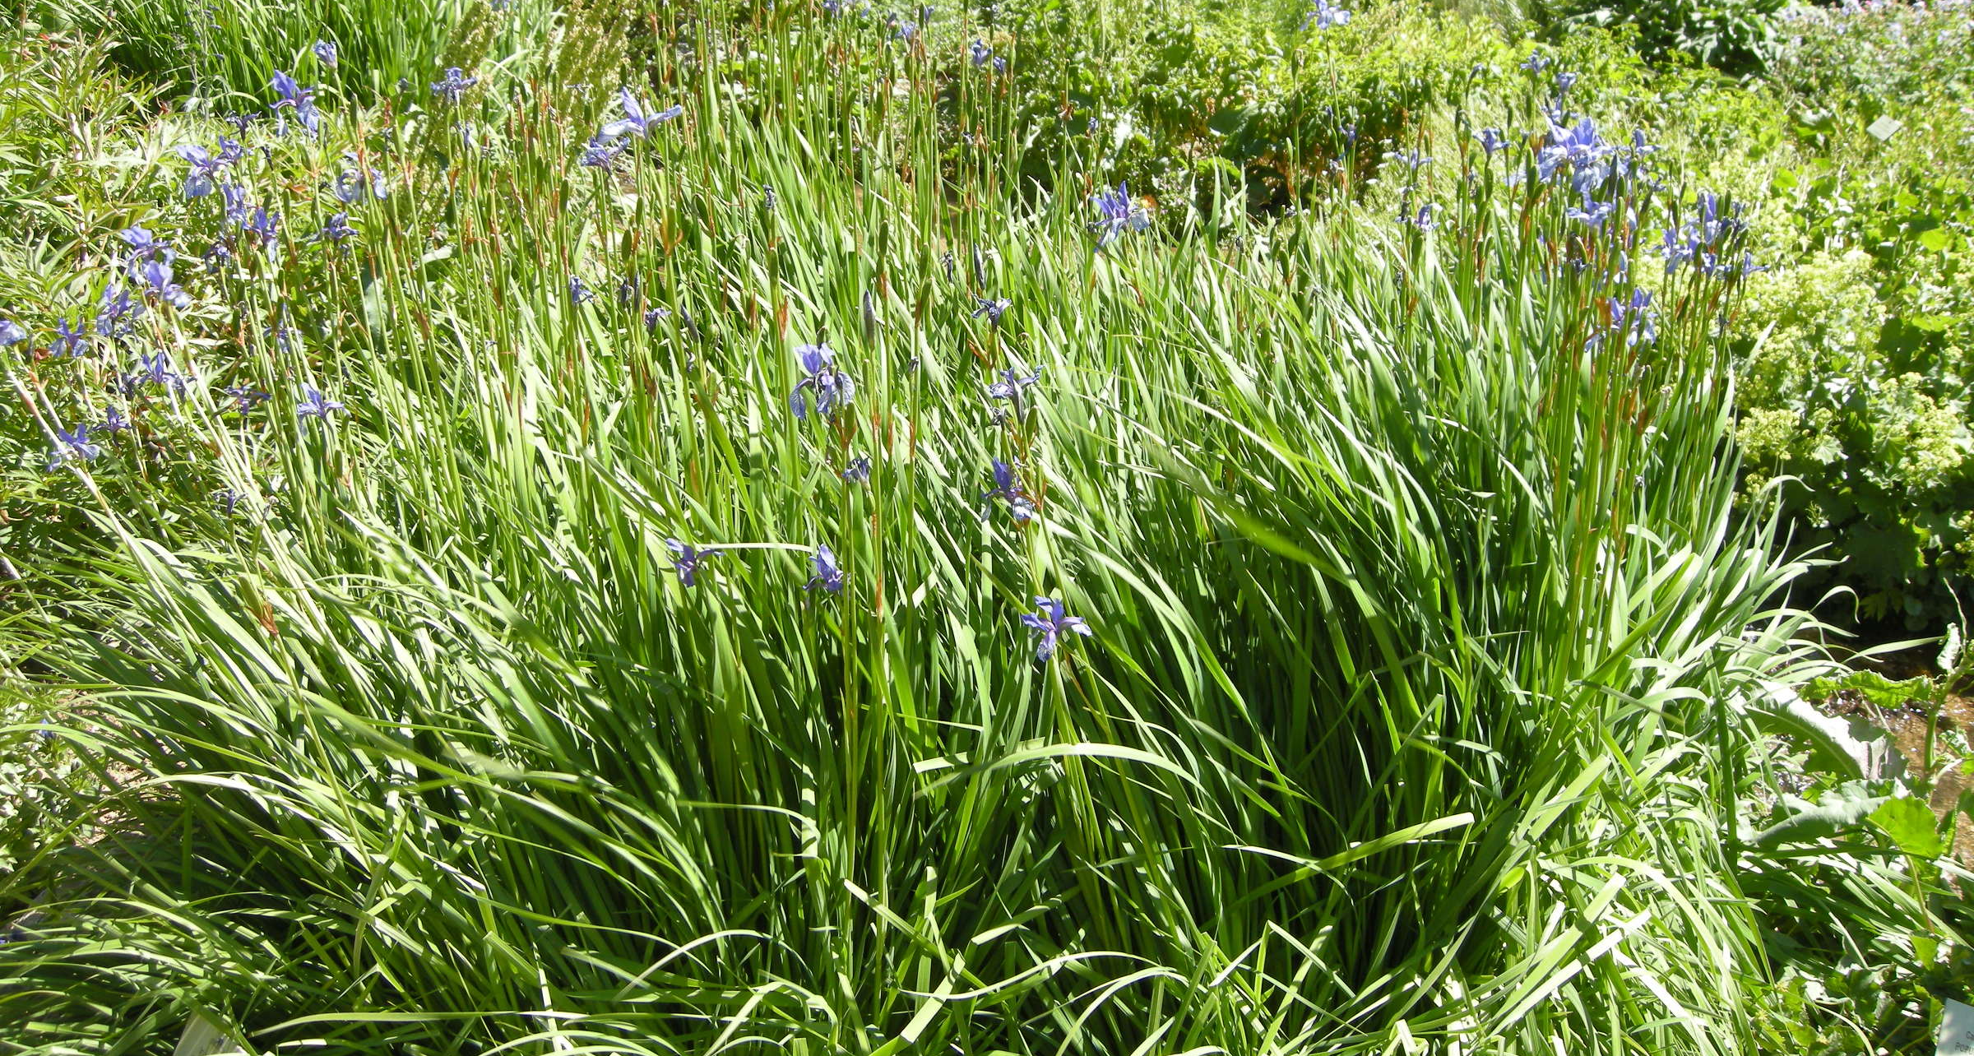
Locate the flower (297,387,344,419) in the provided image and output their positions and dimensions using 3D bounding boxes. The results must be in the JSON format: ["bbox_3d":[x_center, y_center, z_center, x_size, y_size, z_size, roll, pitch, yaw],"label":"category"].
[{"bbox_3d":[-0.783,-0.147,2.350,0.056,0.042,0.054,-14,26,-17],"label":"flower"}]

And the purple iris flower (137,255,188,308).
[{"bbox_3d":[-0.950,-0.284,2.300,0.060,0.056,0.058,-21,26,-19],"label":"purple iris flower"}]

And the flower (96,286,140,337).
[{"bbox_3d":[-1.002,-0.250,2.300,0.052,0.053,0.052,-22,26,-20],"label":"flower"}]

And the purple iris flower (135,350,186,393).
[{"bbox_3d":[-1.016,-0.192,2.450,0.065,0.053,0.060,-14,27,-21],"label":"purple iris flower"}]

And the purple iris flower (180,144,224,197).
[{"bbox_3d":[-1.023,-0.466,2.600,0.062,0.066,0.060,-24,25,-16],"label":"purple iris flower"}]

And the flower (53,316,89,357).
[{"bbox_3d":[-1.147,-0.239,2.500,0.050,0.052,0.050,-12,27,-23],"label":"flower"}]

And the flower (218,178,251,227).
[{"bbox_3d":[-0.924,-0.399,2.450,0.043,0.055,0.048,-15,26,-18],"label":"flower"}]

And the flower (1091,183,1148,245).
[{"bbox_3d":[0.160,-0.376,2.400,0.070,0.073,0.065,2,25,4],"label":"flower"}]

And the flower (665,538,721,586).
[{"bbox_3d":[-0.310,0.036,2.100,0.060,0.044,0.056,-4,25,-8],"label":"flower"}]

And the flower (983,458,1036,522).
[{"bbox_3d":[0.024,-0.038,2.050,0.056,0.062,0.055,-11,25,1],"label":"flower"}]

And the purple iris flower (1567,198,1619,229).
[{"bbox_3d":[0.714,-0.370,2.350,0.058,0.036,0.056,8,26,16],"label":"purple iris flower"}]

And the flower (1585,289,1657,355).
[{"bbox_3d":[0.716,-0.234,2.250,0.080,0.066,0.072,8,26,17],"label":"flower"}]

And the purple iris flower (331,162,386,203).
[{"bbox_3d":[-0.771,-0.424,2.450,0.068,0.046,0.062,-13,26,-15],"label":"purple iris flower"}]

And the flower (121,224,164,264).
[{"bbox_3d":[-1.079,-0.363,2.550,0.058,0.053,0.056,-25,25,-18],"label":"flower"}]

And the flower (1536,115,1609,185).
[{"bbox_3d":[0.734,-0.473,2.500,0.088,0.080,0.075,7,26,15],"label":"flower"}]

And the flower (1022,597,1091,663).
[{"bbox_3d":[0.070,0.102,2.000,0.068,0.054,0.066,1,25,2],"label":"flower"}]

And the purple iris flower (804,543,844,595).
[{"bbox_3d":[-0.170,0.043,2.080,0.043,0.050,0.048,-2,25,-5],"label":"purple iris flower"}]

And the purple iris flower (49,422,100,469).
[{"bbox_3d":[-1.052,-0.095,2.300,0.062,0.054,0.058,-27,26,-21],"label":"purple iris flower"}]

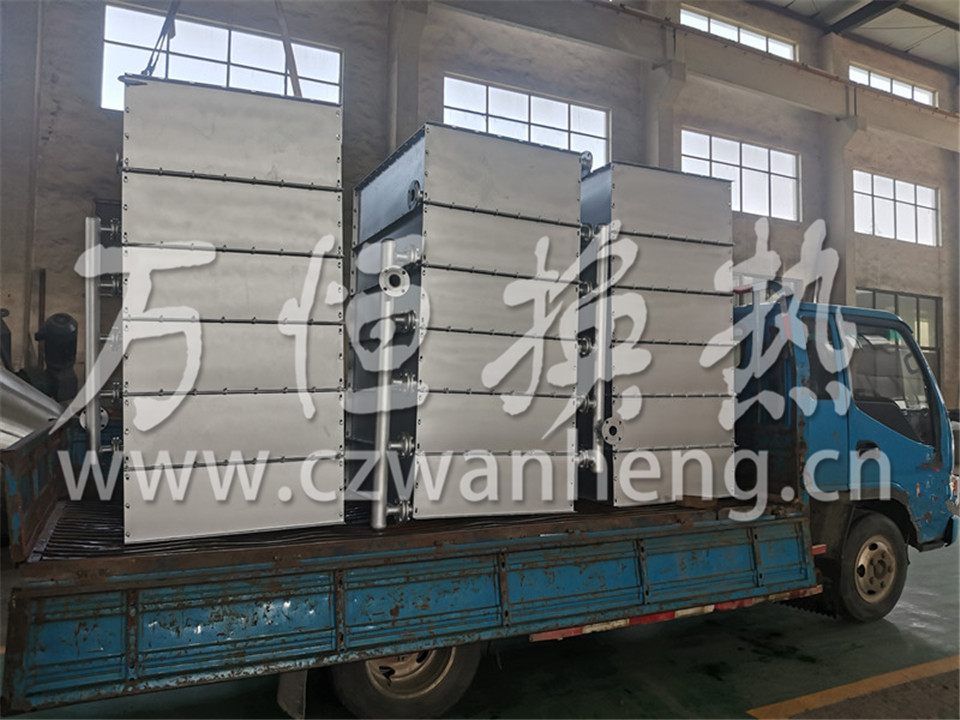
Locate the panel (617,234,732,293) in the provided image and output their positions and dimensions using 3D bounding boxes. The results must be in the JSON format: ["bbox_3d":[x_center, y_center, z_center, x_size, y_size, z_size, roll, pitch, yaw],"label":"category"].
[{"bbox_3d":[1.247,-0.606,4.651,0.956,0.337,0.050,1,-2,-24],"label":"panel"}]

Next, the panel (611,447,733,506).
[{"bbox_3d":[1.242,0.734,4.605,0.956,0.334,0.050,1,-2,-24],"label":"panel"}]

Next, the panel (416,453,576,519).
[{"bbox_3d":[0.092,0.680,3.970,0.969,0.333,0.050,3,-3,-24],"label":"panel"}]

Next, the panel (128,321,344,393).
[{"bbox_3d":[-1.153,-0.014,3.462,0.990,0.335,0.070,0,-1,-24],"label":"panel"}]

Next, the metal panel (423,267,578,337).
[{"bbox_3d":[0.118,-0.306,4.022,0.969,0.335,0.050,3,-3,-24],"label":"metal panel"}]

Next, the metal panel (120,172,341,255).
[{"bbox_3d":[-1.161,-0.687,3.477,0.990,0.339,0.070,0,-1,-24],"label":"metal panel"}]

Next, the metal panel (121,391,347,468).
[{"bbox_3d":[-1.129,0.316,3.393,0.975,0.329,0.050,0,-1,-23],"label":"metal panel"}]

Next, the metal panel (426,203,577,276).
[{"bbox_3d":[0.127,-0.640,4.040,0.969,0.334,0.050,3,-3,-24],"label":"metal panel"}]

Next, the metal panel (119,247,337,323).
[{"bbox_3d":[-1.138,-0.345,3.409,0.975,0.332,0.050,0,-1,-23],"label":"metal panel"}]

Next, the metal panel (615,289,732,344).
[{"bbox_3d":[1.245,-0.270,4.657,0.990,0.336,0.070,1,-2,-26],"label":"metal panel"}]

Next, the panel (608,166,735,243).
[{"bbox_3d":[1.246,-0.994,4.677,0.990,0.433,0.070,1,-2,-26],"label":"panel"}]

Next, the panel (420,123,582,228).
[{"bbox_3d":[0.135,-0.950,3.745,0.905,0.390,0.030,3,-5,-25],"label":"panel"}]

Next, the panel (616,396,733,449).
[{"bbox_3d":[1.243,0.400,4.616,0.956,0.334,0.050,1,-2,-24],"label":"panel"}]

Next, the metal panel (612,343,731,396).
[{"bbox_3d":[1.245,0.065,4.648,0.990,0.335,0.070,1,-2,-26],"label":"metal panel"}]

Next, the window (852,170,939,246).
[{"bbox_3d":[11.715,-4.263,20.292,3.750,1.680,0.150,2,-3,-27],"label":"window"}]

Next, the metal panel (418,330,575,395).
[{"bbox_3d":[0.113,0.025,4.061,0.990,0.335,0.070,3,-4,-26],"label":"metal panel"}]

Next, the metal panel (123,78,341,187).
[{"bbox_3d":[-1.054,-0.974,3.132,0.900,0.375,0.030,0,-2,-25],"label":"metal panel"}]

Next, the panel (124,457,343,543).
[{"bbox_3d":[-1.144,0.653,3.448,0.990,0.335,0.070,0,-1,-24],"label":"panel"}]

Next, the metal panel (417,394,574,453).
[{"bbox_3d":[0.104,0.357,4.042,0.990,0.333,0.070,3,-4,-26],"label":"metal panel"}]

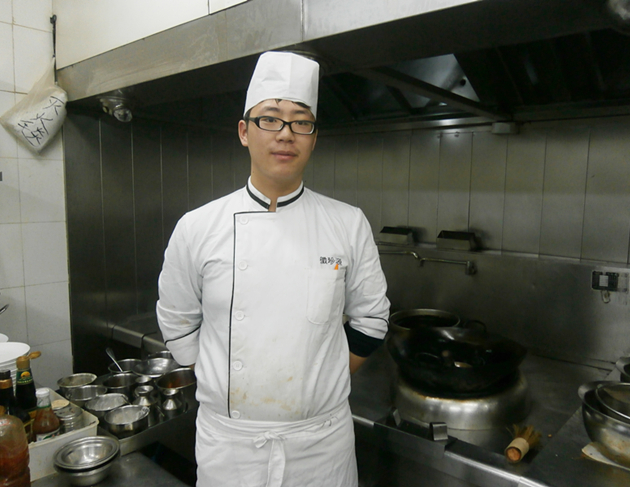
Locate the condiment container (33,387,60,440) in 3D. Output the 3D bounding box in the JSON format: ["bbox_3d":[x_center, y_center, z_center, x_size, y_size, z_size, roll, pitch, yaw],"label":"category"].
[{"bbox_3d":[-0.673,0.459,1.220,0.066,0.190,0.066,-4,8,-38],"label":"condiment container"}]

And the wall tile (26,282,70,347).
[{"bbox_3d":[-1.313,0.346,2.409,0.010,0.300,0.200,6,8,40],"label":"wall tile"}]

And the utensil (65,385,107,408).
[{"bbox_3d":[-0.733,0.509,1.573,0.123,0.058,0.123,6,8,41],"label":"utensil"}]

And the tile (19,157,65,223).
[{"bbox_3d":[-1.304,-0.250,2.343,0.012,0.300,0.200,6,8,41],"label":"tile"}]

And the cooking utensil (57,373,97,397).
[{"bbox_3d":[-0.812,0.497,1.676,0.123,0.058,0.123,6,8,41],"label":"cooking utensil"}]

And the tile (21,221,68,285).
[{"bbox_3d":[-1.309,0.046,2.376,0.010,0.300,0.200,6,8,40],"label":"tile"}]

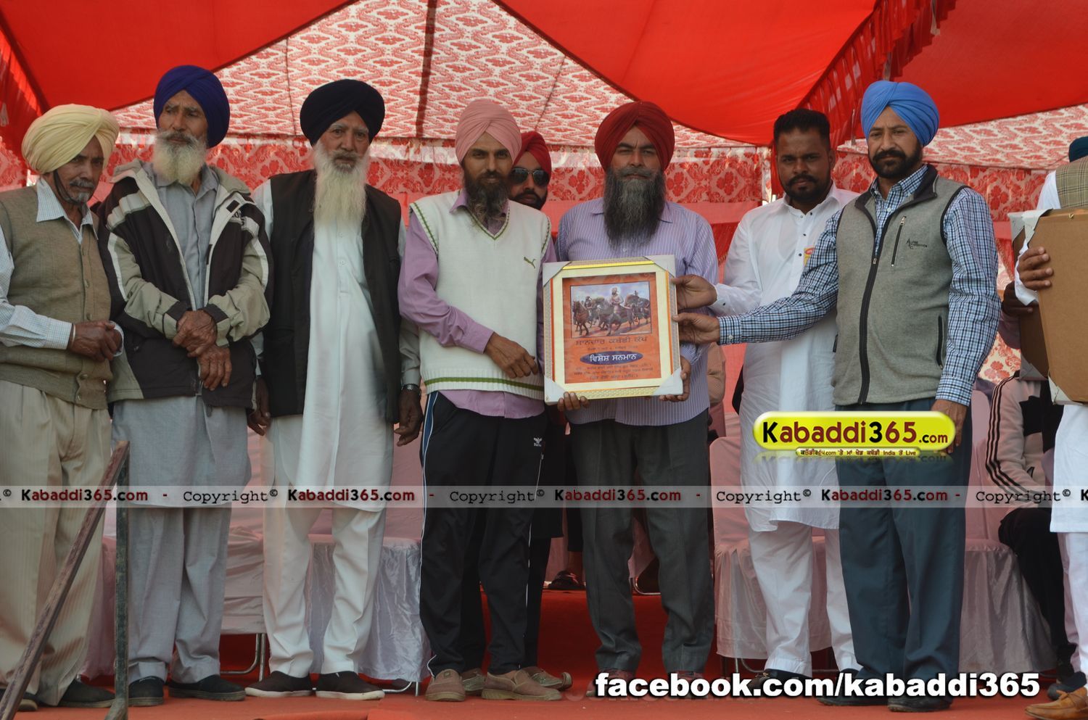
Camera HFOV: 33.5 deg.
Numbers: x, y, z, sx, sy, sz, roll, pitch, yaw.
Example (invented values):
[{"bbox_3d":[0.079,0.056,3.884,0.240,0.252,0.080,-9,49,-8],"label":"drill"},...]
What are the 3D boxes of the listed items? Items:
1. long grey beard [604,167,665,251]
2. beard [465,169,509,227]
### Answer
[{"bbox_3d":[0.256,-0.429,5.100,0.175,0.225,0.140,0,-2,3],"label":"long grey beard"},{"bbox_3d":[-0.166,-0.465,5.190,0.128,0.166,0.120,0,-2,-8],"label":"beard"}]

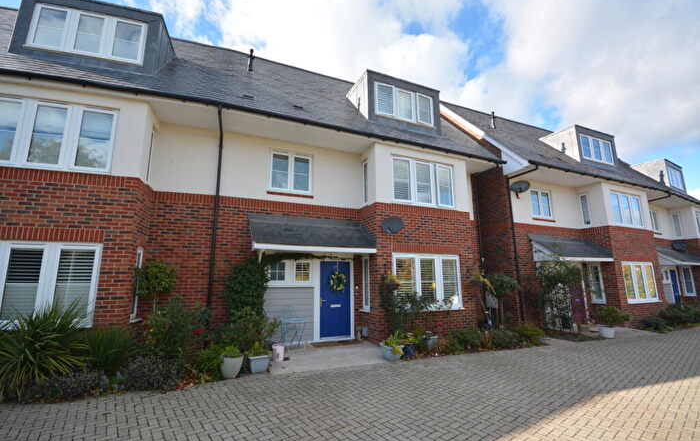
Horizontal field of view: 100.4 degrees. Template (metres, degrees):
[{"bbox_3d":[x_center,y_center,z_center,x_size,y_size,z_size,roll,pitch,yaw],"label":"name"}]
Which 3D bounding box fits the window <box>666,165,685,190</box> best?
[{"bbox_3d":[17.125,-2.161,15.300,2.100,1.050,0.120,5,-11,-29],"label":"window"}]

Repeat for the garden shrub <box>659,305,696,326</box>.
[{"bbox_3d":[12.350,3.530,11.000,1.150,0.700,0.850,4,-11,-24],"label":"garden shrub"}]

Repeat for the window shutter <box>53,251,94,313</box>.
[{"bbox_3d":[-4.962,1.123,5.248,0.540,1.150,0.060,3,-10,-18],"label":"window shutter"}]

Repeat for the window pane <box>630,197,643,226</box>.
[{"bbox_3d":[11.754,-0.328,11.951,0.470,1.160,0.050,4,-11,-22],"label":"window pane"}]

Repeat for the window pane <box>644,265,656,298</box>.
[{"bbox_3d":[11.899,2.426,11.543,0.460,1.220,0.050,4,-11,-22],"label":"window pane"}]

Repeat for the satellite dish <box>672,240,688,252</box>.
[{"bbox_3d":[16.108,1.217,14.217,0.600,0.520,0.300,-4,-10,21],"label":"satellite dish"}]

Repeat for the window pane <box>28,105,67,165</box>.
[{"bbox_3d":[-5.603,-1.589,5.422,0.460,1.120,0.050,3,-10,-18],"label":"window pane"}]

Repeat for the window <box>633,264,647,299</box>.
[{"bbox_3d":[10.816,2.316,10.898,0.660,1.250,0.080,4,-10,-23],"label":"window"}]

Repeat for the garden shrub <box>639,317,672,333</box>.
[{"bbox_3d":[9.915,3.408,9.467,0.850,0.460,0.650,4,-10,-23],"label":"garden shrub"}]

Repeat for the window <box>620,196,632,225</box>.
[{"bbox_3d":[10.669,-0.391,11.212,0.530,1.130,0.080,4,-11,-24],"label":"window"}]

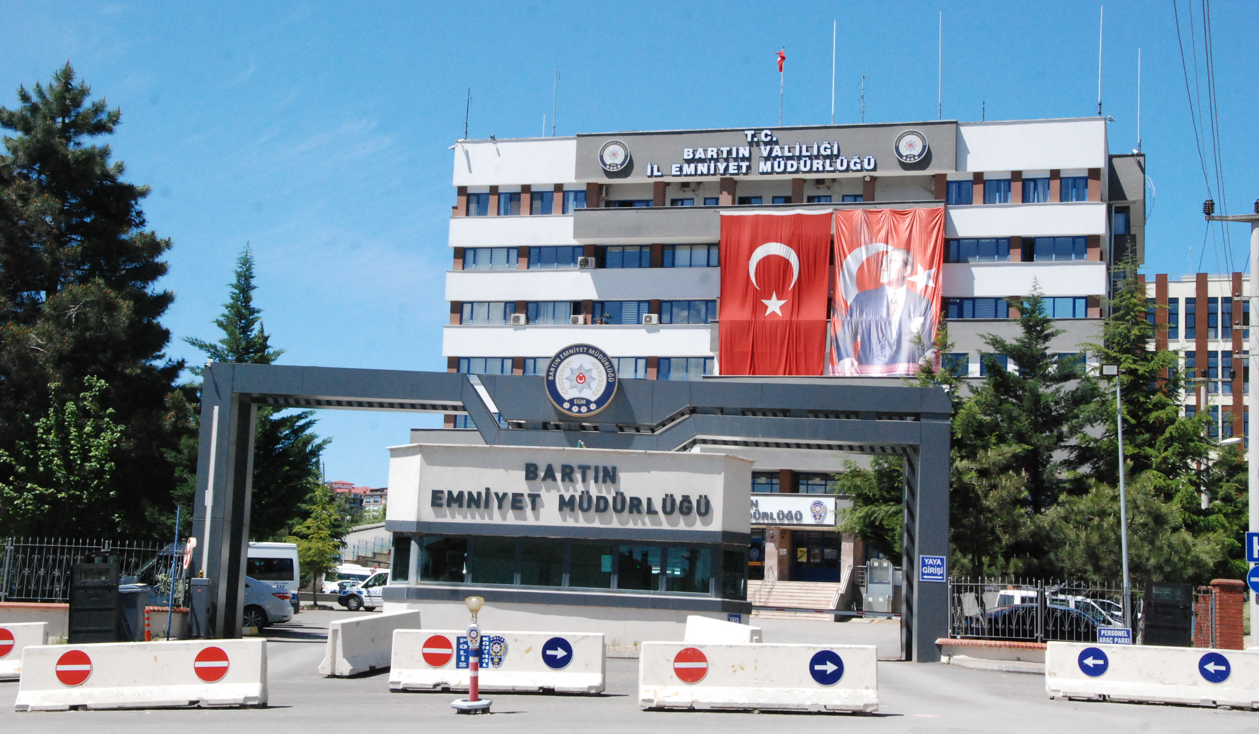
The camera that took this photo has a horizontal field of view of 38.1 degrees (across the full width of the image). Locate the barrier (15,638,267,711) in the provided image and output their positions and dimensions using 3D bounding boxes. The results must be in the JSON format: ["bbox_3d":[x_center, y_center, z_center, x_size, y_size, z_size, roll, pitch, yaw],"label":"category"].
[{"bbox_3d":[-6.161,3.928,23.143,3.030,0.800,0.585,-1,-9,0],"label":"barrier"}]

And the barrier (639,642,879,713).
[{"bbox_3d":[1.676,4.002,23.525,3.030,0.800,0.585,0,-8,6],"label":"barrier"}]

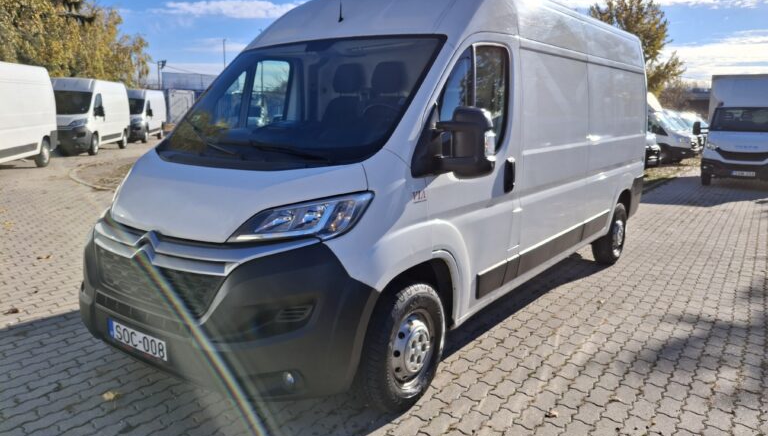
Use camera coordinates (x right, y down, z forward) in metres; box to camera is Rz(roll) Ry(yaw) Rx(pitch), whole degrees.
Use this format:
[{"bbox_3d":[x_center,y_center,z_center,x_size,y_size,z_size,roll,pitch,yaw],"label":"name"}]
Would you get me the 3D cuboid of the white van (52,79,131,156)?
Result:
[{"bbox_3d":[-10.570,-3.530,19.070,2.050,2.520,5.900,-2,10,-12],"label":"white van"}]

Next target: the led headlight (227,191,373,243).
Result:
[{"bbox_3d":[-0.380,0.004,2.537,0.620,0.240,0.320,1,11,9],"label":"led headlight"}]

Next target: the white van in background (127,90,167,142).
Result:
[{"bbox_3d":[-12.250,-4.980,26.800,2.050,2.520,5.900,-2,10,-12],"label":"white van in background"}]

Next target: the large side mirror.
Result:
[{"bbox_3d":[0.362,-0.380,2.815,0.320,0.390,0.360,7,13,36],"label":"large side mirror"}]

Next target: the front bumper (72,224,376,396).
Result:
[{"bbox_3d":[-1.026,0.392,3.013,2.020,0.780,0.740,7,13,36],"label":"front bumper"}]

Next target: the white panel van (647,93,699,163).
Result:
[{"bbox_3d":[9.057,-3.474,21.114,5.600,2.450,2.050,9,14,43],"label":"white panel van"}]

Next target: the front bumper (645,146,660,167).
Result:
[{"bbox_3d":[8.104,-1.912,16.616,0.500,0.600,1.800,9,14,43],"label":"front bumper"}]

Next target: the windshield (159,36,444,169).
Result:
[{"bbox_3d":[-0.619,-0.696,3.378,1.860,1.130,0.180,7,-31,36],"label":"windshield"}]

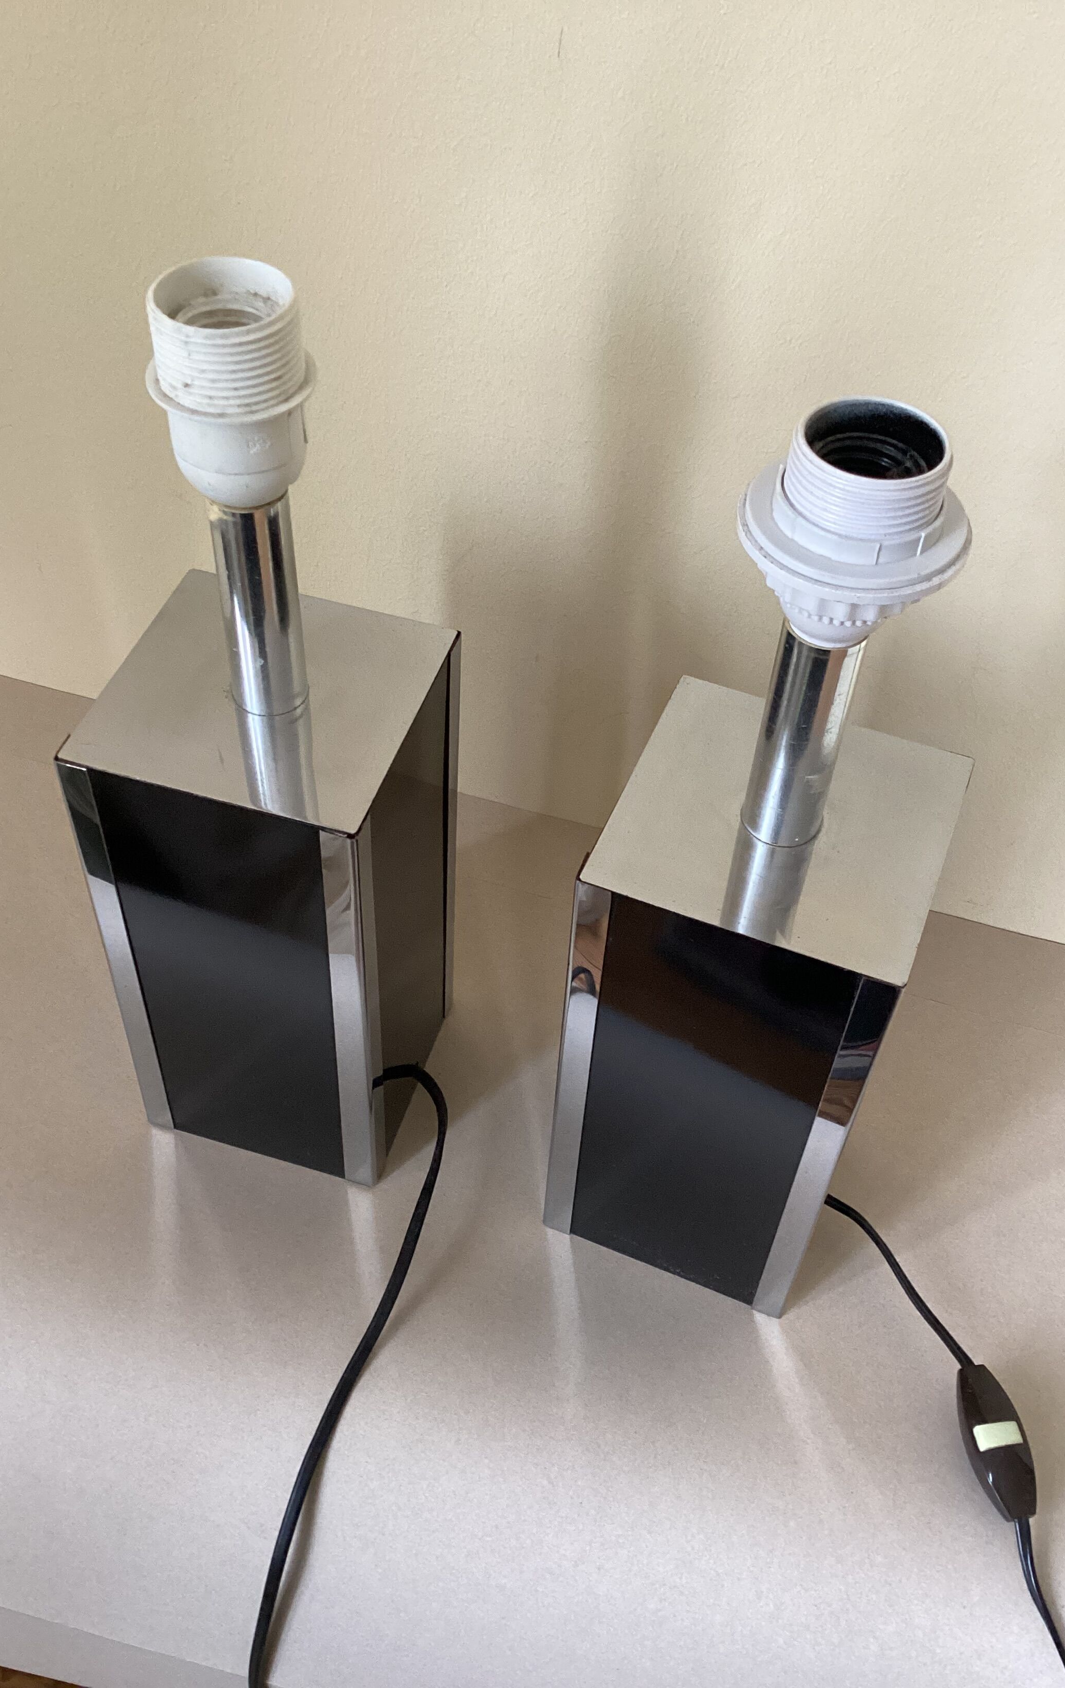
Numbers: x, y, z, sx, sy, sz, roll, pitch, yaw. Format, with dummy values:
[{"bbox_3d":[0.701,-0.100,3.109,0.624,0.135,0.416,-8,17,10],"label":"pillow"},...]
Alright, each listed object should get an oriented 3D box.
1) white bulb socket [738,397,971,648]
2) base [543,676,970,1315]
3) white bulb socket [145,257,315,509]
[{"bbox_3d":[0.083,-0.081,0.395,0.061,0.058,0.061,18,50,12],"label":"white bulb socket"},{"bbox_3d":[0.074,0.064,0.556,0.101,0.218,0.101,18,50,12],"label":"base"},{"bbox_3d":[-0.082,-0.124,0.418,0.046,0.060,0.046,2,48,-2],"label":"white bulb socket"}]

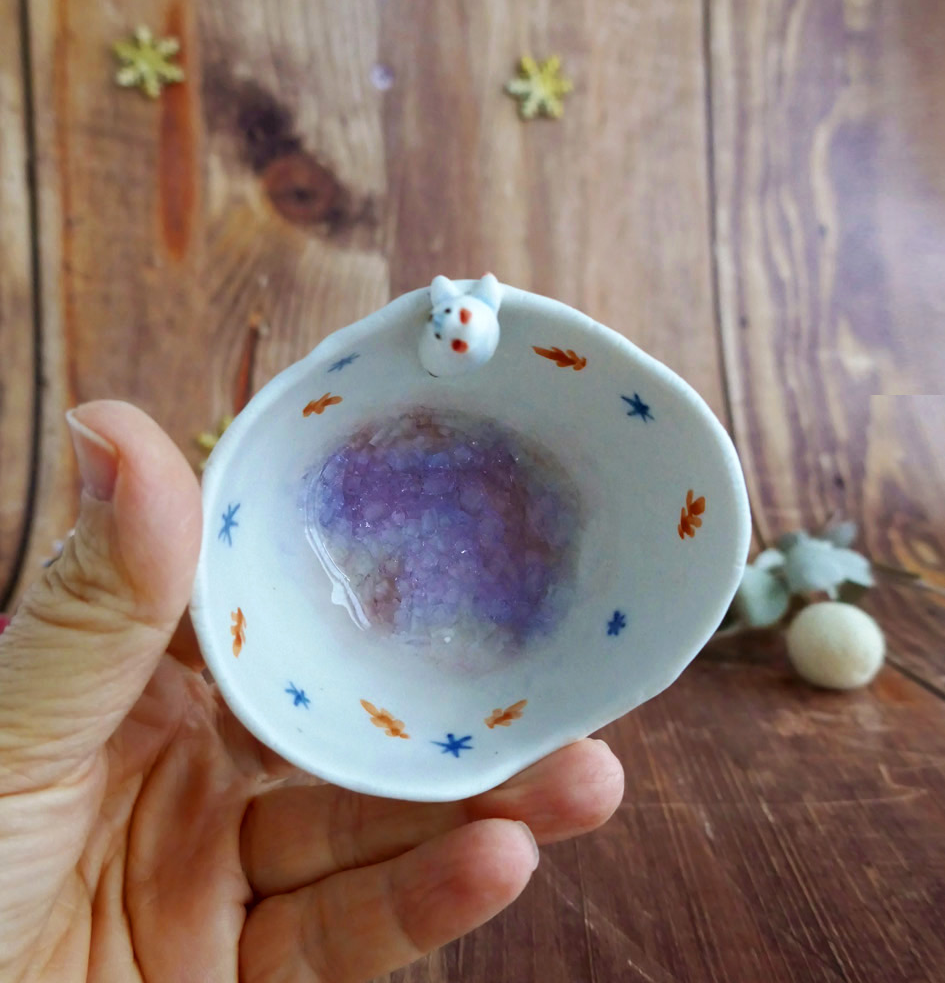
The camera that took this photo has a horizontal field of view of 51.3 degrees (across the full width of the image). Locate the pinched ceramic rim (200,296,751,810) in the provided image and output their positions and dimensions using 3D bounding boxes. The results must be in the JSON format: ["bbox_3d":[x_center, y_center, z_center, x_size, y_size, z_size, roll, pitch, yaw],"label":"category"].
[{"bbox_3d":[-0.003,0.009,0.172,0.086,0.080,0.042,0,-3,-7],"label":"pinched ceramic rim"}]

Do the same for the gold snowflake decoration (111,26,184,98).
[{"bbox_3d":[-0.159,-0.212,0.485,0.033,0.036,0.004,-10,9,-7],"label":"gold snowflake decoration"}]

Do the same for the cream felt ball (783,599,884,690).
[{"bbox_3d":[0.139,0.058,0.375,0.035,0.034,0.035,0,12,0],"label":"cream felt ball"}]

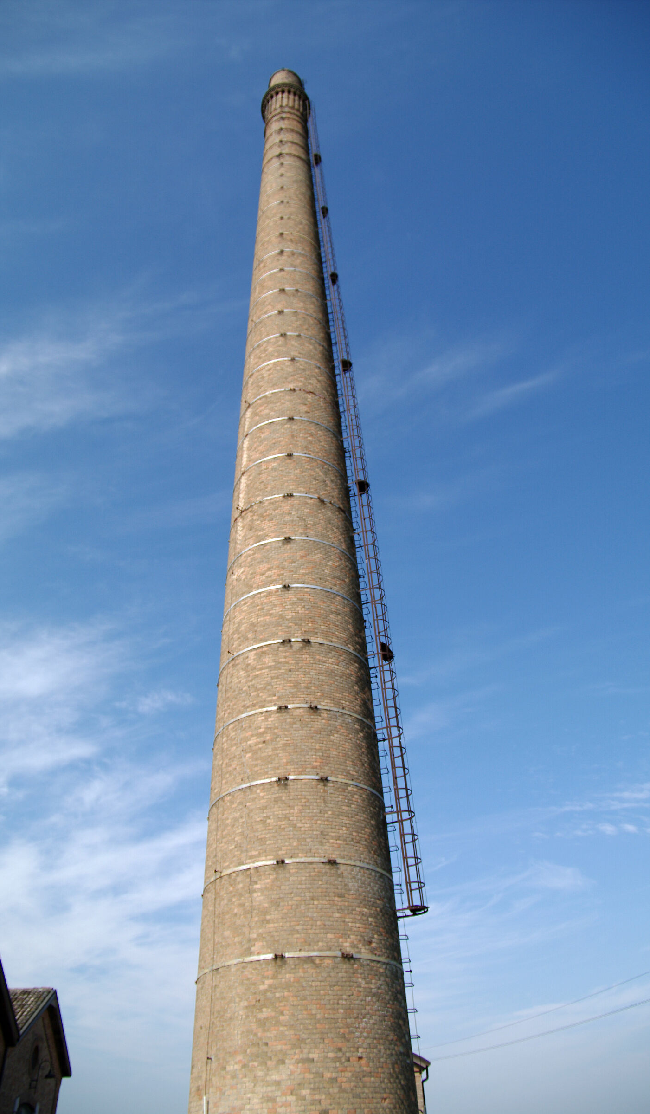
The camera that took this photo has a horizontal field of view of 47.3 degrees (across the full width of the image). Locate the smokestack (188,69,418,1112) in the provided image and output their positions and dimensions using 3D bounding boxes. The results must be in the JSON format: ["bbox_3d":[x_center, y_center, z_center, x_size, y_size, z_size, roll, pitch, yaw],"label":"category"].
[{"bbox_3d":[-1.320,-7.930,27.060,4.010,50.100,4.010,-1,-40,-2],"label":"smokestack"}]

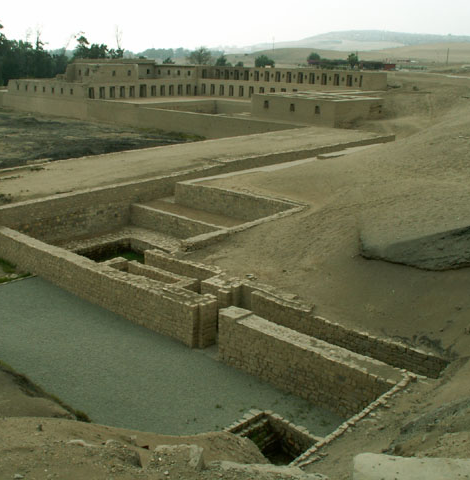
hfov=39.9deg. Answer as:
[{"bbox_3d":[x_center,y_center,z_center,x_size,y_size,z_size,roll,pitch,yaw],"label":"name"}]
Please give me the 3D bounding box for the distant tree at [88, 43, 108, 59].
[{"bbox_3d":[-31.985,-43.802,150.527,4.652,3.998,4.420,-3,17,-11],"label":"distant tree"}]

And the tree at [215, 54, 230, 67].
[{"bbox_3d":[-3.444,-49.211,178.301,3.857,3.552,3.665,0,16,-1],"label":"tree"}]

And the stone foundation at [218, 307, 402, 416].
[{"bbox_3d":[2.575,4.551,23.703,7.983,1.951,1.044,15,22,42],"label":"stone foundation"}]

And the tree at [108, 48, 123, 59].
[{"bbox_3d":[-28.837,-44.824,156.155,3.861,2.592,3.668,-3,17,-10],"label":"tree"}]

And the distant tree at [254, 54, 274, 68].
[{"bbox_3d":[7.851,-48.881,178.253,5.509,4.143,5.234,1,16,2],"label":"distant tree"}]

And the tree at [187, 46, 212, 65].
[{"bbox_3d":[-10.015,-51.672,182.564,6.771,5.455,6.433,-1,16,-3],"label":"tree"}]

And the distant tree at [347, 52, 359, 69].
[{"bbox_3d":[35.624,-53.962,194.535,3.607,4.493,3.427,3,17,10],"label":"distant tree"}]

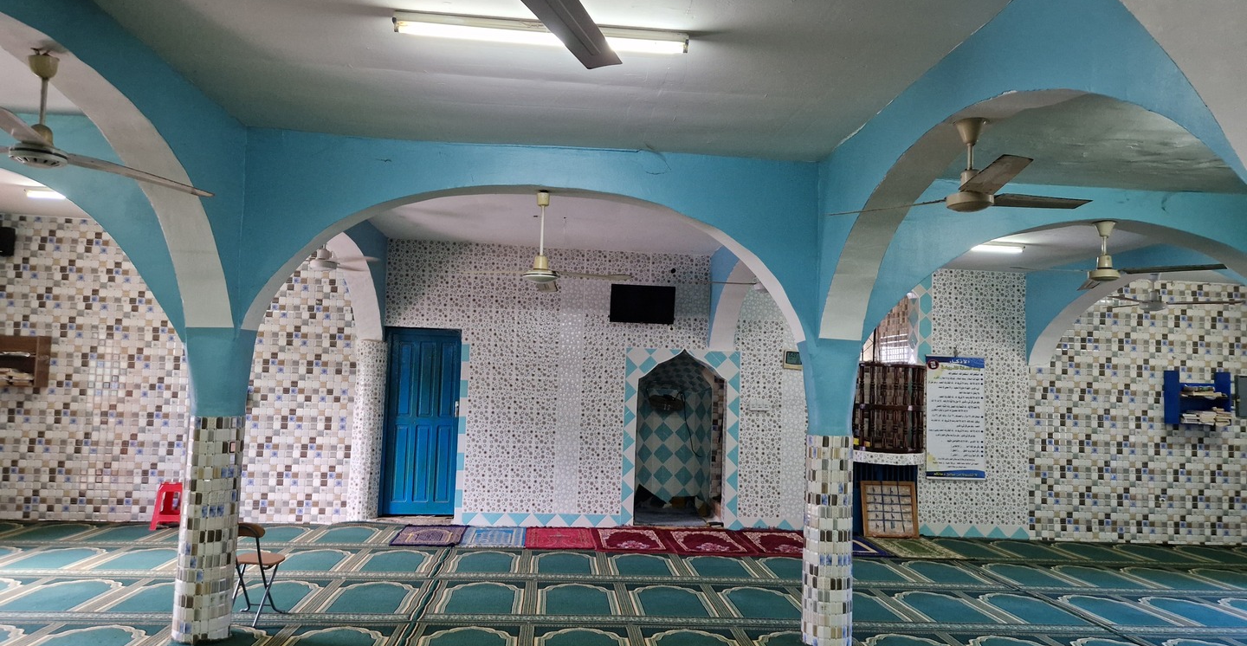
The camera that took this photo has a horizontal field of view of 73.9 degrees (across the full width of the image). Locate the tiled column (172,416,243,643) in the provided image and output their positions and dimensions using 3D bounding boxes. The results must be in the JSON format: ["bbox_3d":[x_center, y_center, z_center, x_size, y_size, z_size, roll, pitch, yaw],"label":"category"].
[{"bbox_3d":[-2.662,1.291,5.341,0.350,1.370,0.350,2,-4,-3],"label":"tiled column"}]

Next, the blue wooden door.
[{"bbox_3d":[-2.283,1.121,9.340,0.820,2.080,0.090,2,-4,-3],"label":"blue wooden door"}]

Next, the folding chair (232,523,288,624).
[{"bbox_3d":[-2.364,1.583,5.330,0.360,0.670,0.460,2,-4,4],"label":"folding chair"}]

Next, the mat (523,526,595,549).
[{"bbox_3d":[-0.661,2.236,8.648,0.690,0.012,1.120,2,-4,-3],"label":"mat"}]

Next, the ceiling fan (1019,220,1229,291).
[{"bbox_3d":[3.321,-0.496,5.721,1.300,0.430,1.300,2,-4,-3],"label":"ceiling fan"}]

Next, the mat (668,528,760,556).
[{"bbox_3d":[0.886,2.288,8.714,0.760,0.012,1.270,2,-4,-3],"label":"mat"}]

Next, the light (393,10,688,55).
[{"bbox_3d":[-0.336,-1.209,3.457,1.220,0.075,0.055,2,-4,-4],"label":"light"}]

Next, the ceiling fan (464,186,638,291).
[{"bbox_3d":[-0.527,-0.552,5.485,1.160,0.607,1.060,2,-4,-4],"label":"ceiling fan"}]

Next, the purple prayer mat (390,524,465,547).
[{"bbox_3d":[-1.917,2.128,8.284,0.620,0.016,1.040,2,-4,-4],"label":"purple prayer mat"}]

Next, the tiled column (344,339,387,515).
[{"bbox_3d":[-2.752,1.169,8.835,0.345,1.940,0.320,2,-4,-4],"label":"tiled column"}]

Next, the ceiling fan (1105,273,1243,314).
[{"bbox_3d":[5.105,-0.293,7.749,1.170,0.367,1.270,0,-5,32],"label":"ceiling fan"}]

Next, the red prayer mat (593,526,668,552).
[{"bbox_3d":[0.071,2.215,8.460,0.740,0.016,1.180,2,-4,-4],"label":"red prayer mat"}]

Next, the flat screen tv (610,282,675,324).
[{"bbox_3d":[0.229,-0.215,9.444,0.730,0.430,0.080,2,-4,-3],"label":"flat screen tv"}]

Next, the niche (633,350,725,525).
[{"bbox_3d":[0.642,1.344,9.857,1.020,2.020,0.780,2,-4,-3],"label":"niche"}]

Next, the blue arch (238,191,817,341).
[{"bbox_3d":[-0.612,-0.398,5.557,3.680,1.000,0.280,2,-4,-3],"label":"blue arch"}]

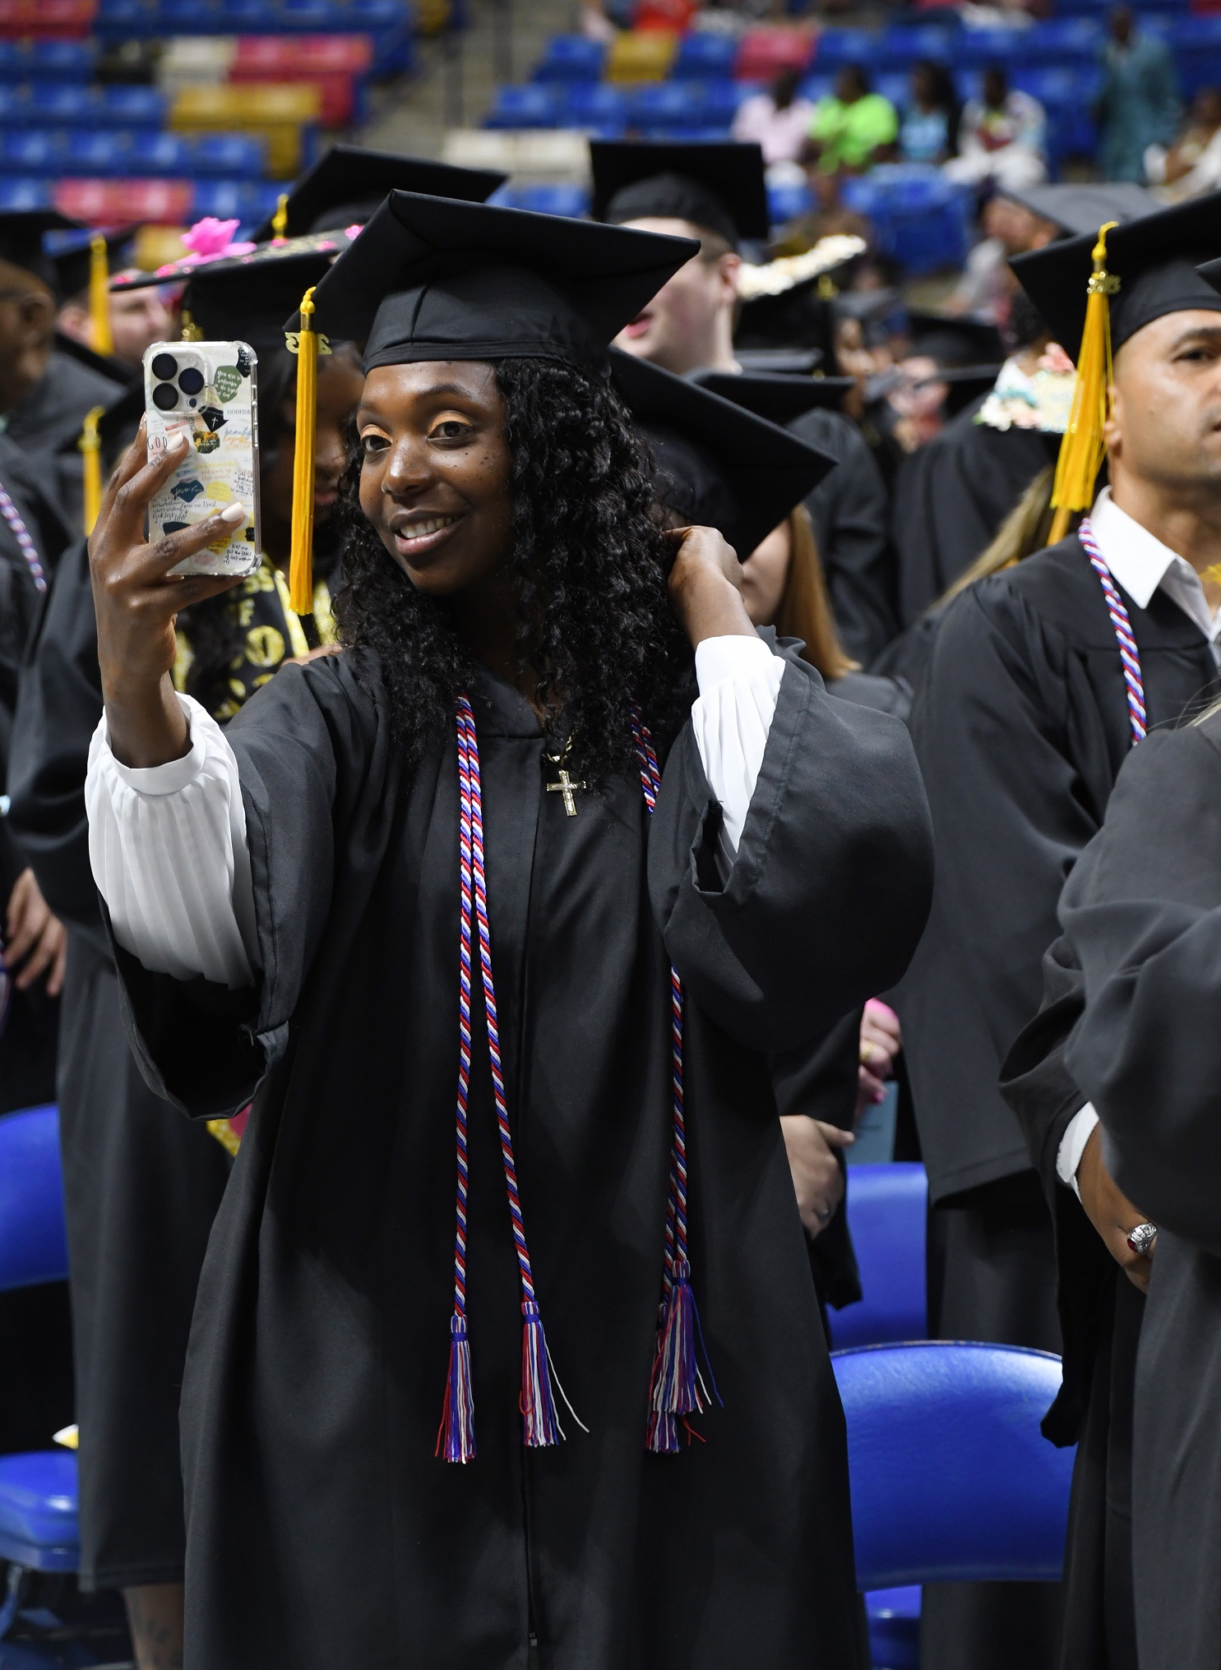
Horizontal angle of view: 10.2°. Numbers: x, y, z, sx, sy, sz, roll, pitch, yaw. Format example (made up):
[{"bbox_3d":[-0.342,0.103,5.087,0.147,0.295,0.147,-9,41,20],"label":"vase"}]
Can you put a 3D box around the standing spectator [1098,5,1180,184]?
[{"bbox_3d":[3.106,-4.019,40.457,0.540,1.720,0.360,2,6,25],"label":"standing spectator"}]

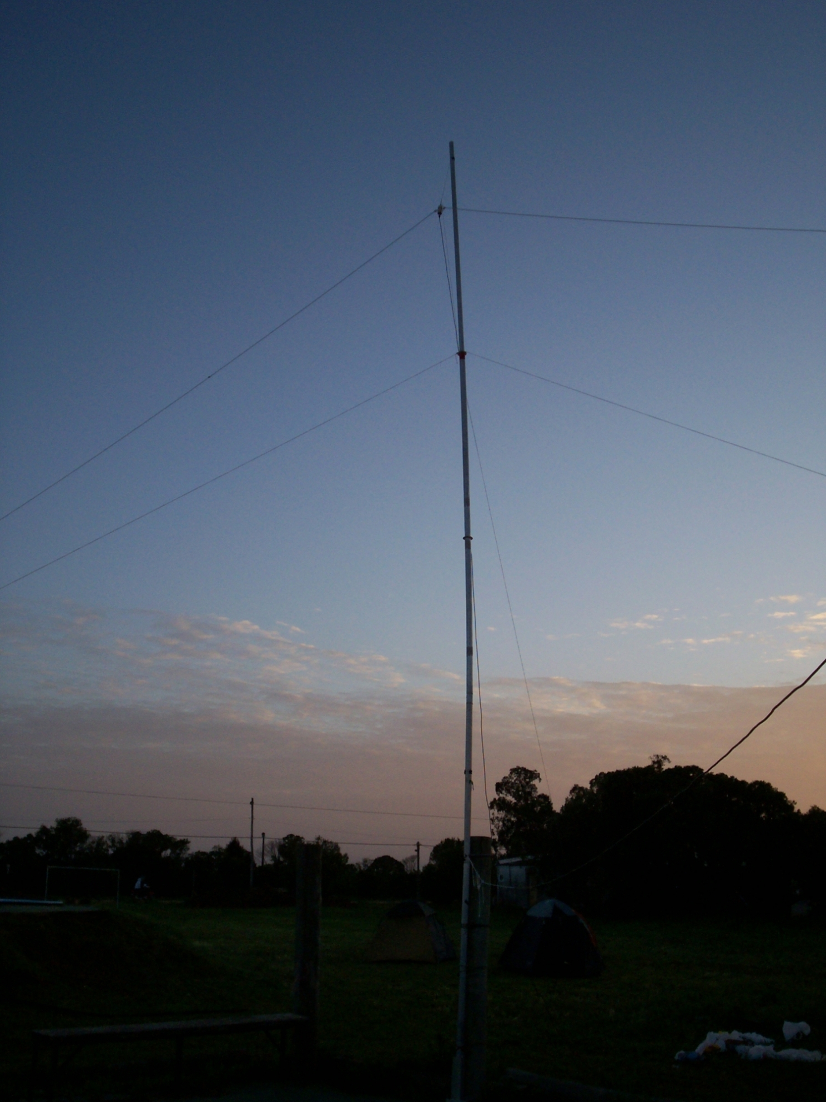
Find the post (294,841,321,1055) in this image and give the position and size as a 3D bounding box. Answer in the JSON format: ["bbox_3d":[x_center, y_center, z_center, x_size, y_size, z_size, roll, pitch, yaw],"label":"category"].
[{"bbox_3d":[-0.974,3.671,10.550,0.200,1.932,0.200,0,-16,0],"label":"post"}]

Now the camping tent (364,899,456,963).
[{"bbox_3d":[-0.025,8.087,24.516,1.500,1.240,1.750,-4,-17,13],"label":"camping tent"}]

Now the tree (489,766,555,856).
[{"bbox_3d":[6.380,16.096,65.094,4.300,7.694,4.300,0,-16,0],"label":"tree"}]

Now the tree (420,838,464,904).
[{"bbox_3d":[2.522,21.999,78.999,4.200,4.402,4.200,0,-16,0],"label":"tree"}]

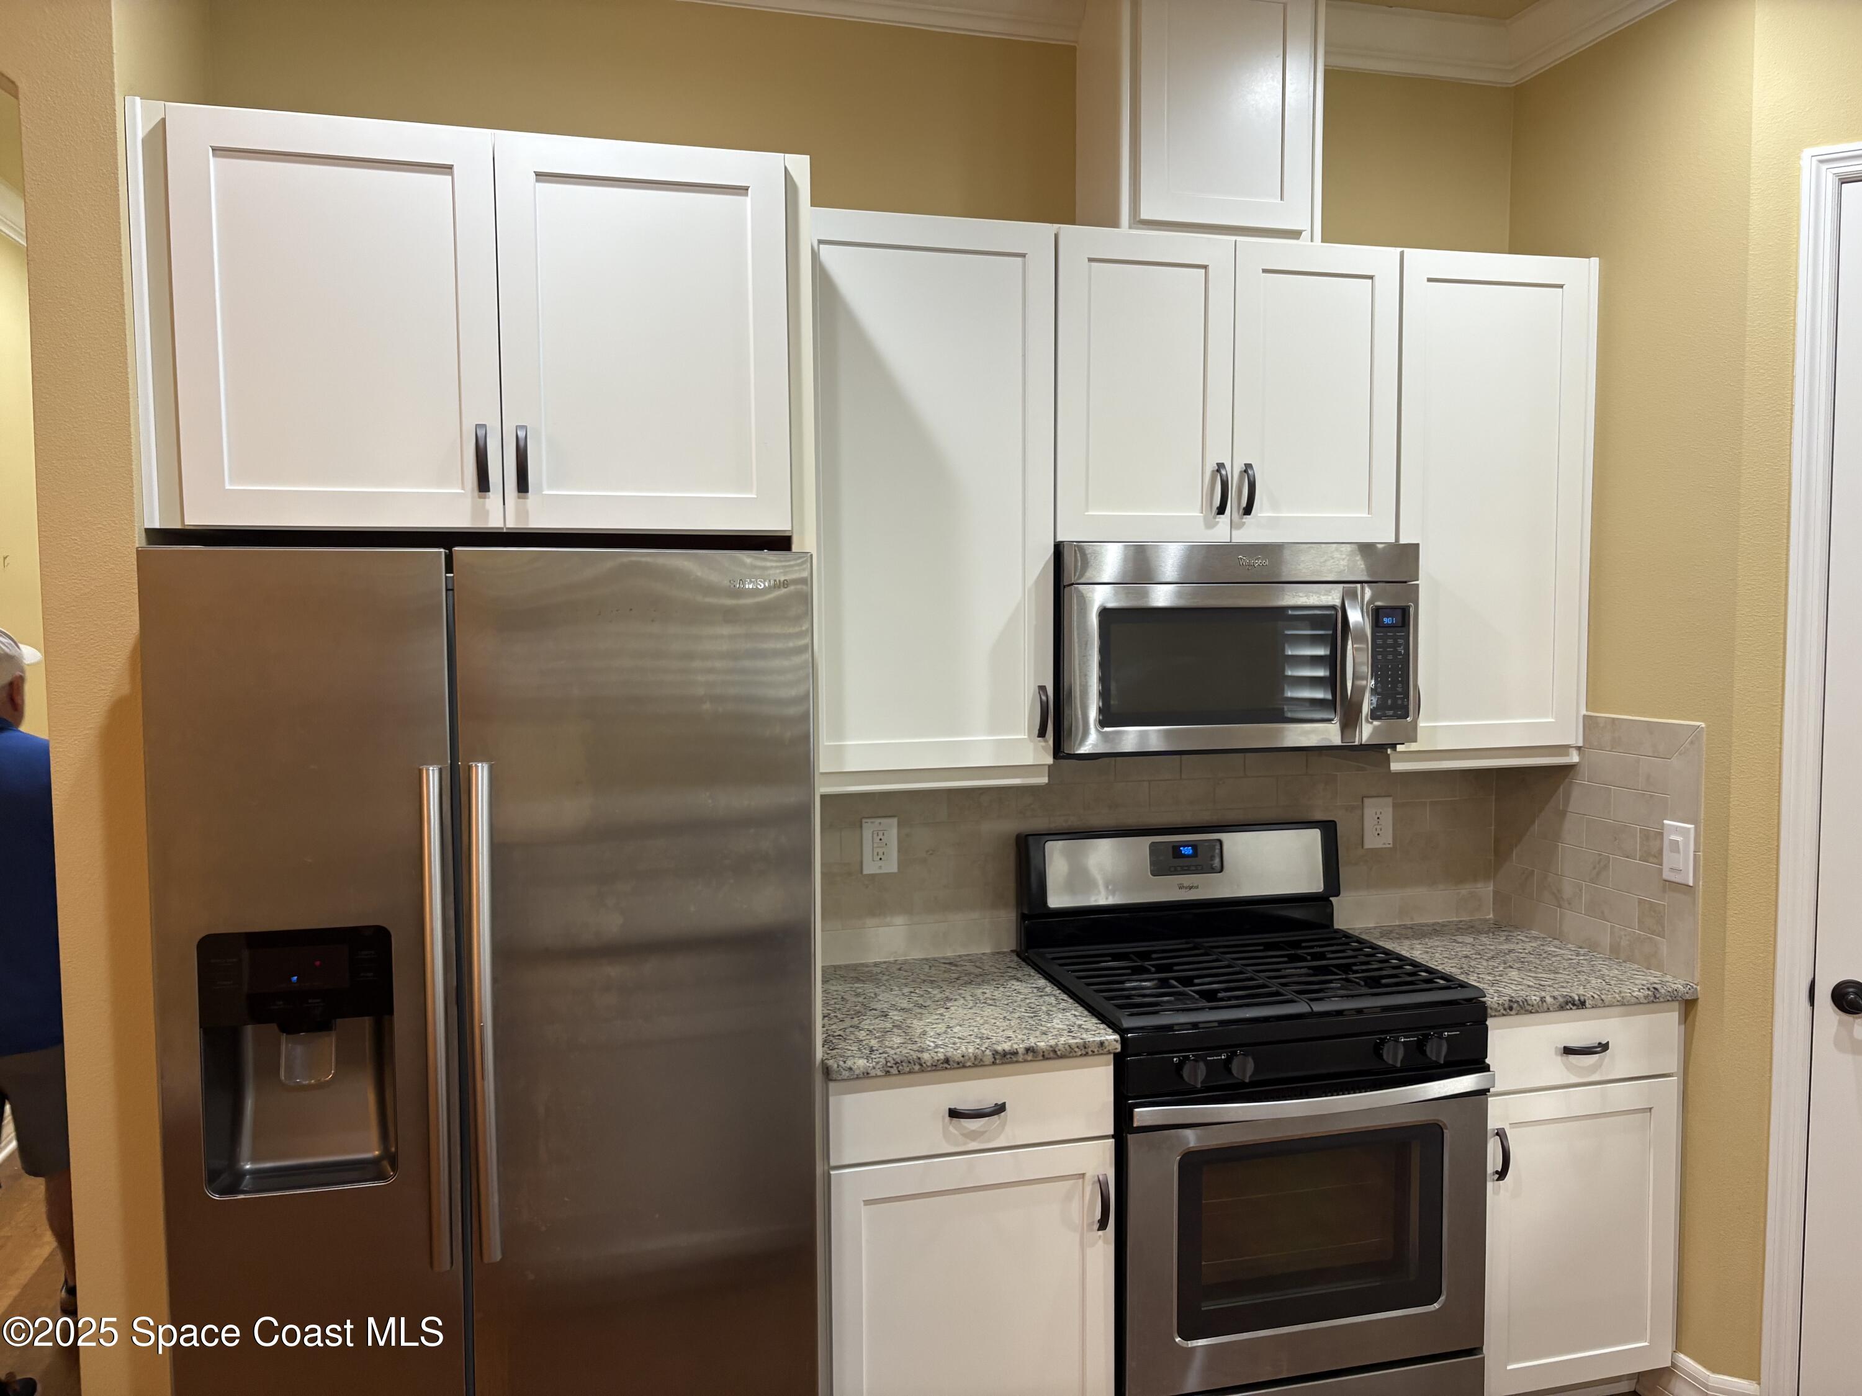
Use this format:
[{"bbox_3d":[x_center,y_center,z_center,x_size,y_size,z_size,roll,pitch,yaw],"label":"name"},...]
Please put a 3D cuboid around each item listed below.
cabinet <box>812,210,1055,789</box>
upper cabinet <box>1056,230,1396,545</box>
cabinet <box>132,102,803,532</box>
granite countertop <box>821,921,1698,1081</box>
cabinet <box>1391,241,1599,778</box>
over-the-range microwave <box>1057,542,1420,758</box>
[{"bbox_3d":[-0.054,-0.374,2.816,0.527,1.088,0.328,-1,4,-15],"label":"cabinet"},{"bbox_3d":[0.569,-0.628,2.964,0.762,0.610,0.330,-1,4,-15],"label":"upper cabinet"},{"bbox_3d":[-0.749,-0.583,2.448,0.972,0.615,0.656,-1,4,-15],"label":"cabinet"},{"bbox_3d":[0.599,0.596,2.890,1.783,0.032,0.644,-1,4,-15],"label":"granite countertop"},{"bbox_3d":[1.176,-0.404,3.142,0.493,1.091,0.326,-1,4,-15],"label":"cabinet"},{"bbox_3d":[0.579,-0.113,2.950,0.761,0.413,0.428,-1,4,-15],"label":"over-the-range microwave"}]

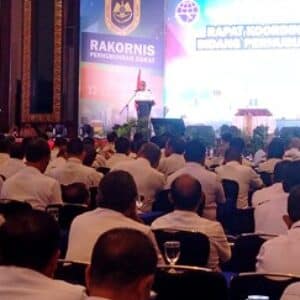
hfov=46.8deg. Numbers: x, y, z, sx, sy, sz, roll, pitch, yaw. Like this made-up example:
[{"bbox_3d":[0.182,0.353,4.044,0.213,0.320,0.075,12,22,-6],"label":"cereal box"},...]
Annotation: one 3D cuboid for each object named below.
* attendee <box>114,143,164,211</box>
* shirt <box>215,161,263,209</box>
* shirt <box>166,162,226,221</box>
[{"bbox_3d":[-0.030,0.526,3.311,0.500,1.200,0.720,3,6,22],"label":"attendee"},{"bbox_3d":[0.879,0.388,3.535,0.490,0.580,0.340,2,5,12],"label":"shirt"},{"bbox_3d":[0.373,0.386,2.936,0.490,0.580,0.340,1,5,3],"label":"shirt"}]

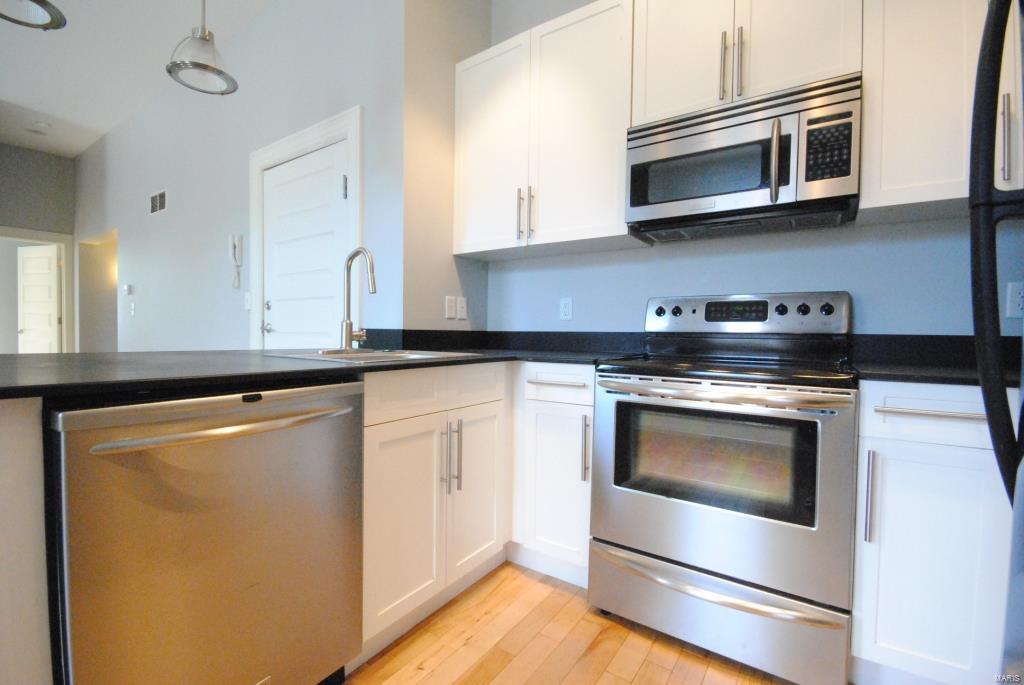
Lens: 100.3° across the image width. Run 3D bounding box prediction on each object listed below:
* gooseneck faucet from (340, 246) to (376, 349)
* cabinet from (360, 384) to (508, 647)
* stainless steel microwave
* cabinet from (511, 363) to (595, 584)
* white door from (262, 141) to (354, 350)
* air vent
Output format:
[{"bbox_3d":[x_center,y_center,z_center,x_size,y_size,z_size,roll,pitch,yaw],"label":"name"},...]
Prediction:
[{"bbox_3d":[-0.603,-0.170,1.752,0.215,0.431,0.110,1,1,33],"label":"gooseneck faucet"},{"bbox_3d":[-0.476,0.522,1.671,0.615,0.887,0.745,1,1,33],"label":"cabinet"},{"bbox_3d":[0.898,-0.672,1.729,0.760,0.417,0.415,1,1,33],"label":"stainless steel microwave"},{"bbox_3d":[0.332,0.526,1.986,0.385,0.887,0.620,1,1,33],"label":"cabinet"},{"bbox_3d":[-1.268,-0.096,2.609,0.915,2.060,0.045,1,1,33],"label":"white door"},{"bbox_3d":[-3.183,-1.256,3.832,0.385,0.190,0.020,1,1,33],"label":"air vent"}]

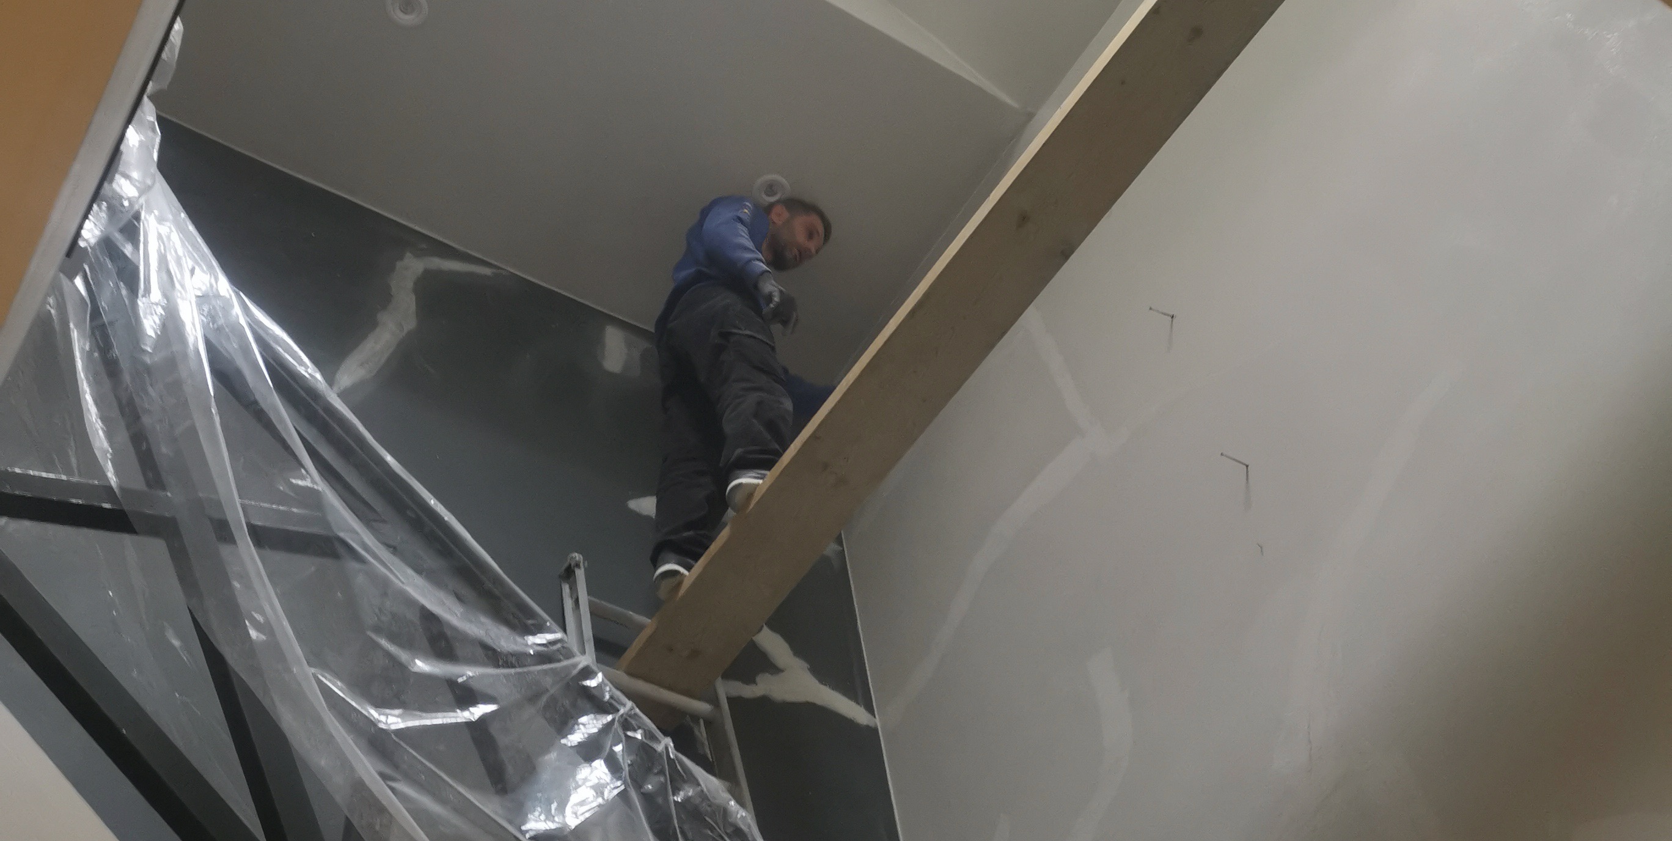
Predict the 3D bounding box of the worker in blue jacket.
[{"bbox_3d":[-0.169,-0.144,4.513,0.660,1.620,0.560,10,-56,-16],"label":"worker in blue jacket"}]

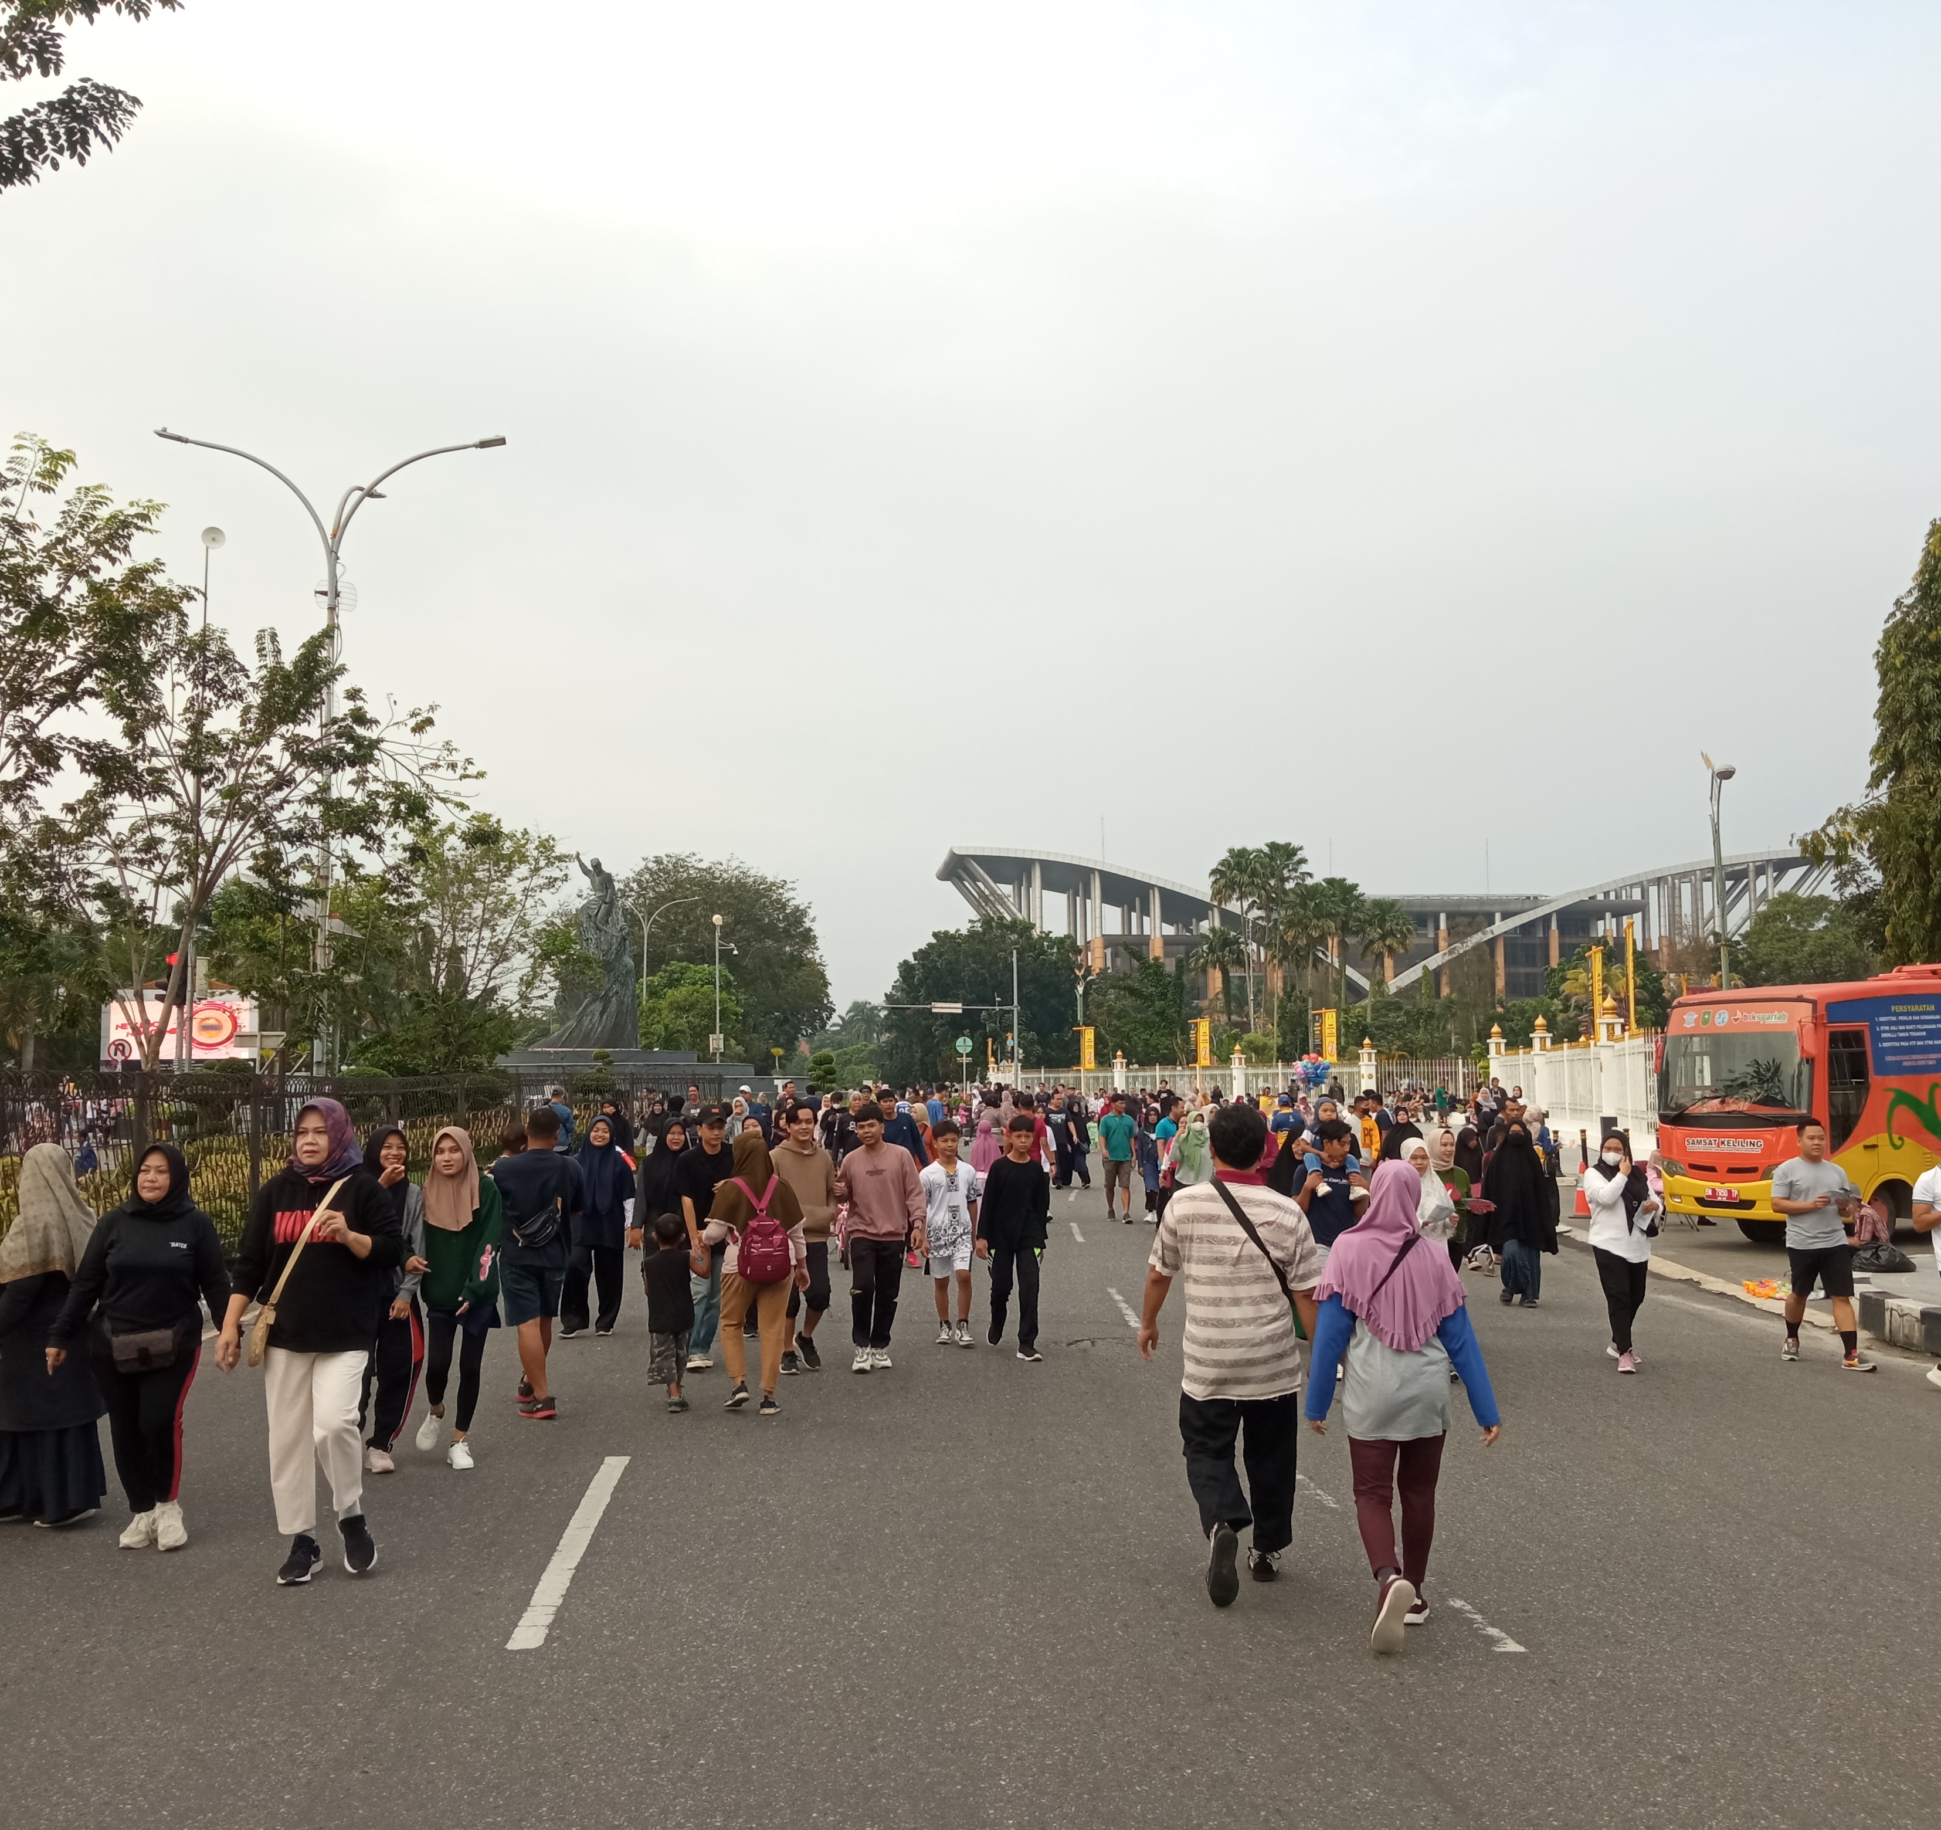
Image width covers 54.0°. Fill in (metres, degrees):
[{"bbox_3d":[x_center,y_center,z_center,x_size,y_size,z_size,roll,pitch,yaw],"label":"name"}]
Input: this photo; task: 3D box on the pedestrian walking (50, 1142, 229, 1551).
[{"bbox_3d":[-3.236,1.667,7.470,0.620,1.536,0.420,0,-5,0],"label":"pedestrian walking"}]

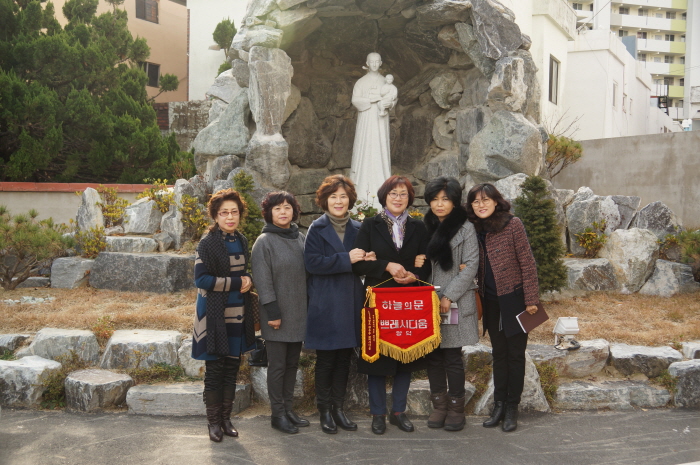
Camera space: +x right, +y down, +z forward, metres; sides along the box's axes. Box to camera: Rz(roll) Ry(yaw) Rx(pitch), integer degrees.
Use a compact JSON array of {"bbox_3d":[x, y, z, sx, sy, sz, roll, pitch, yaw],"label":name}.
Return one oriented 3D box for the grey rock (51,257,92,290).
[{"bbox_3d":[-2.855,0.398,7.966,0.420,0.300,0.380,1,3,5],"label":"grey rock"}]

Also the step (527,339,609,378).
[{"bbox_3d":[1.619,0.959,6.000,0.630,0.210,0.460,1,4,-6],"label":"step"}]

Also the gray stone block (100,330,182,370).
[{"bbox_3d":[-1.551,0.876,5.848,0.550,0.210,0.420,1,3,8],"label":"gray stone block"}]

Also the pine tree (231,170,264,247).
[{"bbox_3d":[-1.040,-0.006,7.612,0.480,1.190,0.480,1,3,0],"label":"pine tree"}]

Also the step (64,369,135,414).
[{"bbox_3d":[-1.718,1.110,5.475,0.450,0.195,0.380,1,4,0],"label":"step"}]

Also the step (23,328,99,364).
[{"bbox_3d":[-2.173,0.851,5.951,0.530,0.215,0.400,1,4,0],"label":"step"}]

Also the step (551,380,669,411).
[{"bbox_3d":[1.884,1.182,5.711,0.800,0.150,0.310,1,4,-7],"label":"step"}]

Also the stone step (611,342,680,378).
[{"bbox_3d":[2.308,0.990,6.072,0.510,0.180,0.380,1,3,8],"label":"stone step"}]

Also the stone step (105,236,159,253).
[{"bbox_3d":[-2.362,0.120,8.401,0.560,0.160,0.360,1,3,8],"label":"stone step"}]

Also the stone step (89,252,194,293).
[{"bbox_3d":[-2.135,0.393,8.035,0.950,0.360,0.500,2,3,18],"label":"stone step"}]

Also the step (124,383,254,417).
[{"bbox_3d":[-1.107,1.149,5.392,0.800,0.150,0.320,1,4,0],"label":"step"}]

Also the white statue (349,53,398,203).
[{"bbox_3d":[0.256,-1.117,8.647,0.540,1.700,0.450,1,4,0],"label":"white statue"}]

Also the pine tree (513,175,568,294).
[{"bbox_3d":[1.923,0.014,7.763,0.520,1.180,0.520,1,4,0],"label":"pine tree"}]

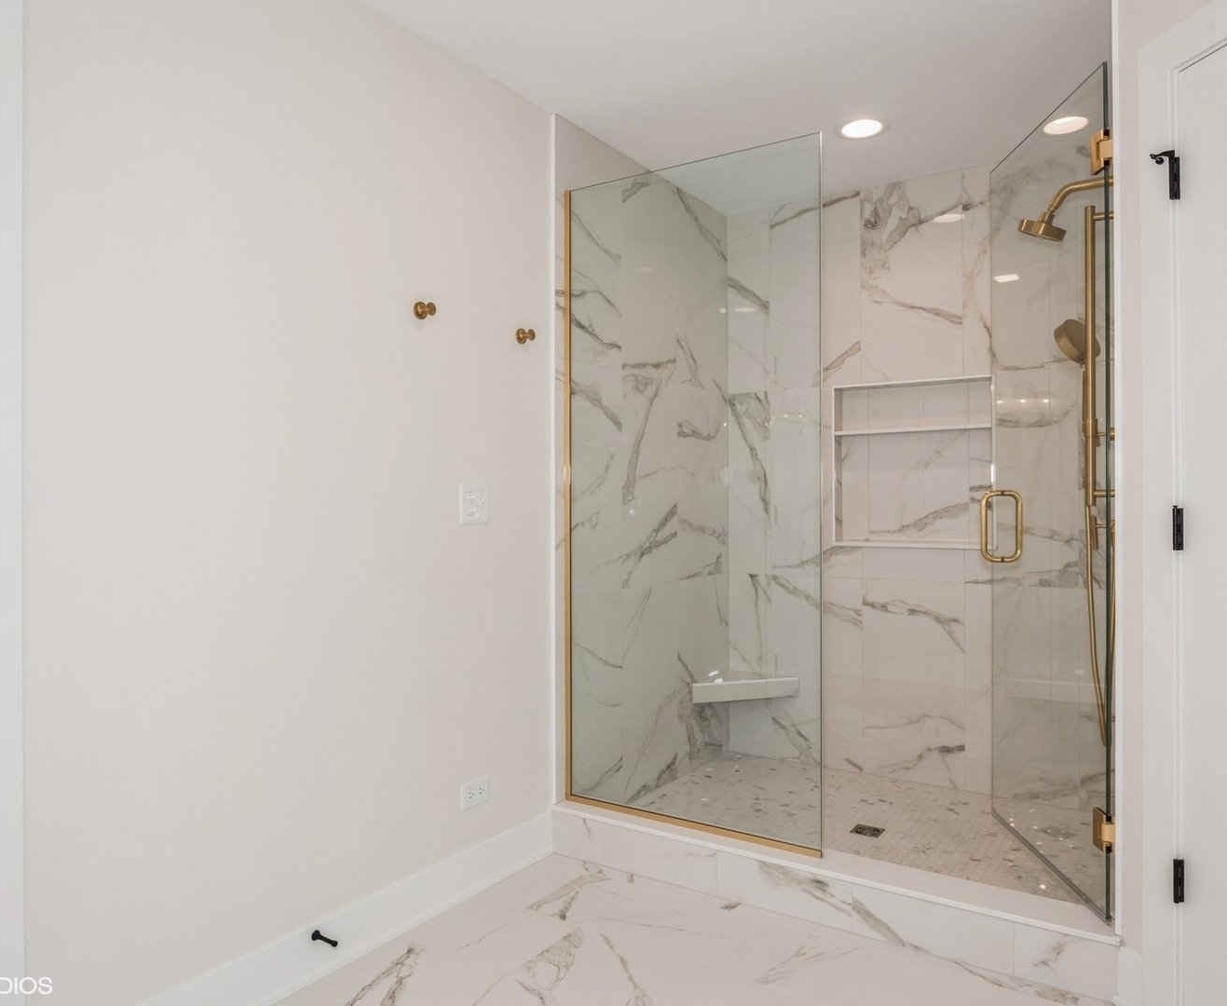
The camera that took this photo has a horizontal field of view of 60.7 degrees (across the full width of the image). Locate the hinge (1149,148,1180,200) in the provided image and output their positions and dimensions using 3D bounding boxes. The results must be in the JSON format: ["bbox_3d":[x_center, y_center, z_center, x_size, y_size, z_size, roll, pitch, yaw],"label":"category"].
[{"bbox_3d":[1.138,-0.678,2.165,0.038,0.102,0.045,0,0,-10],"label":"hinge"}]

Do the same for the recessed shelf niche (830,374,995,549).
[{"bbox_3d":[1.162,-0.146,4.050,0.630,0.632,0.095,0,0,36],"label":"recessed shelf niche"}]

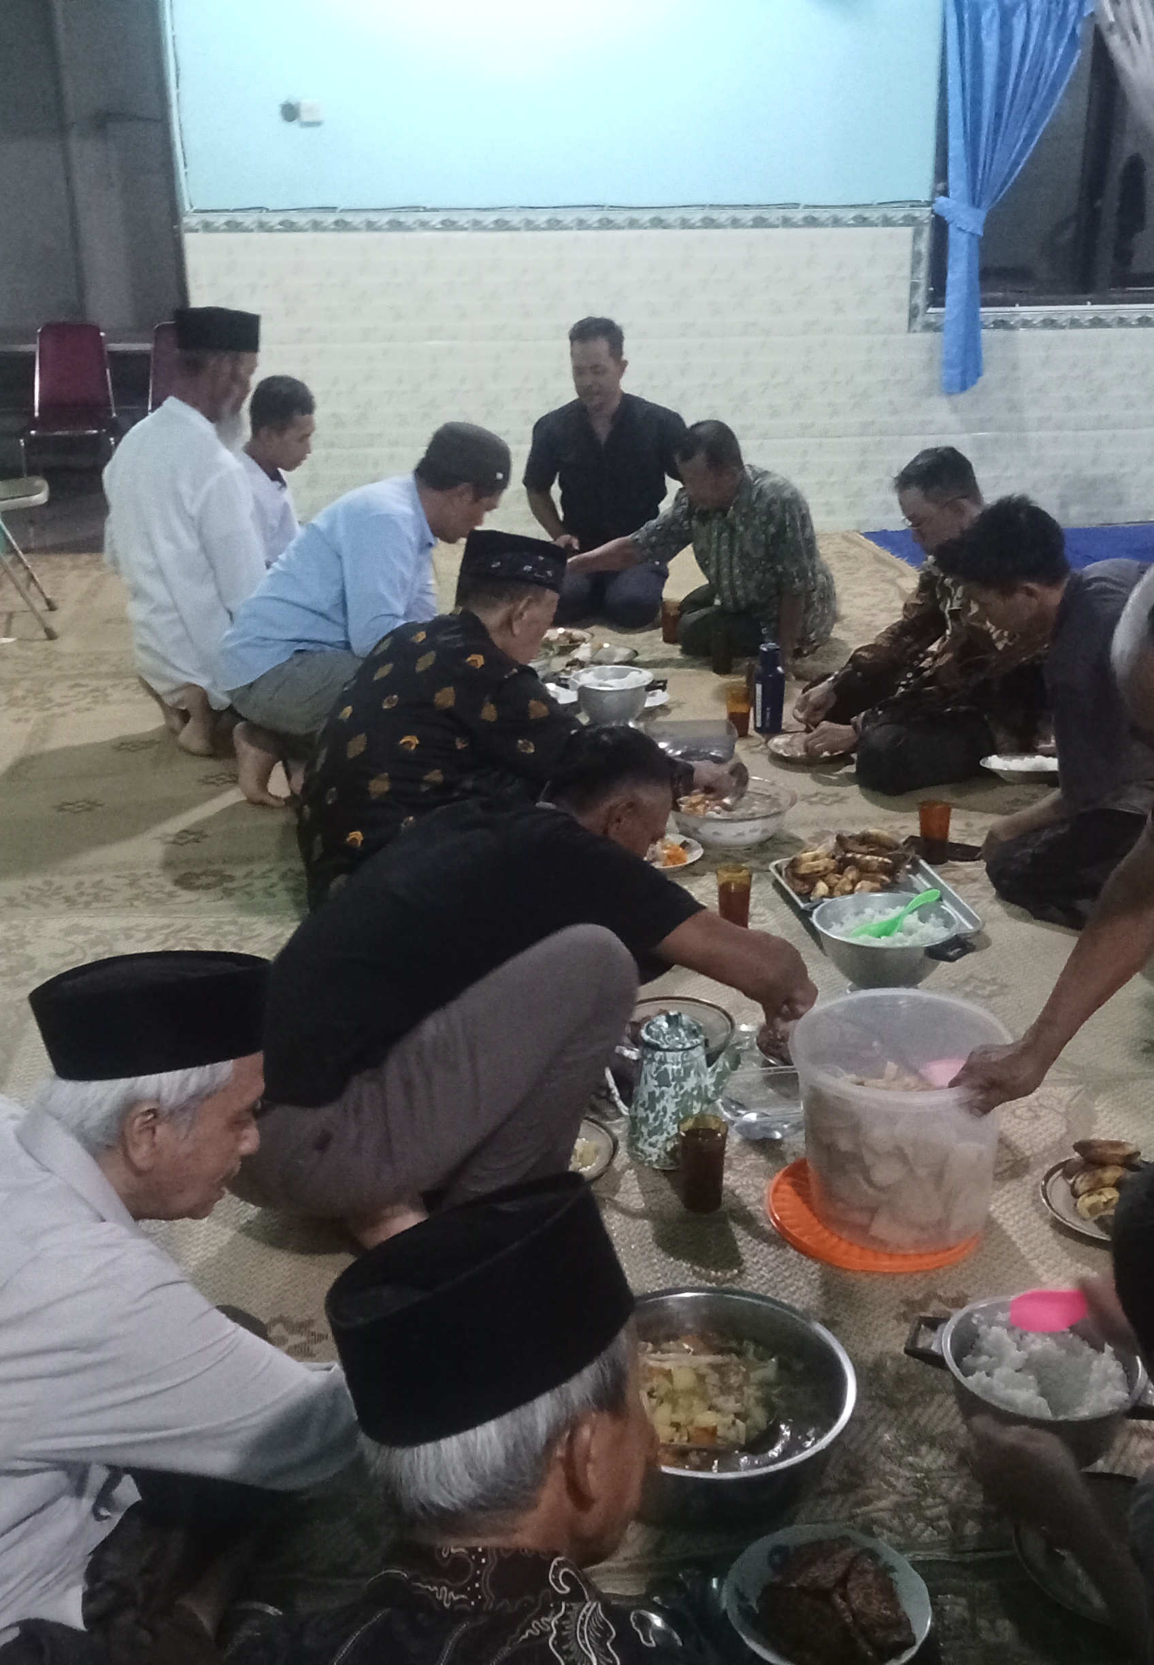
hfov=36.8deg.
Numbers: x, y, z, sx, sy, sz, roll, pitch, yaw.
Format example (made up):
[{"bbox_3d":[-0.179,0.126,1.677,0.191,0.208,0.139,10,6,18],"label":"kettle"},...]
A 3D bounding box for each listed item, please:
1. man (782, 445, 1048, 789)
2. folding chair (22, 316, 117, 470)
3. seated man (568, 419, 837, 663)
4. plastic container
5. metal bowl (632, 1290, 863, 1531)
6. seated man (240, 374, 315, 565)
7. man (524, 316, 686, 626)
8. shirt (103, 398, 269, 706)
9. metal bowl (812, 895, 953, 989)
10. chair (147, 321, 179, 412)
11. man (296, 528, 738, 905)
[{"bbox_3d":[0.850,-0.566,4.269,0.780,0.760,0.620,-12,24,-28],"label":"man"},{"bbox_3d":[-2.263,-1.829,7.744,0.450,0.880,0.530,-3,21,-7],"label":"folding chair"},{"bbox_3d":[0.451,-0.872,5.188,0.616,0.706,0.815,18,28,40],"label":"seated man"},{"bbox_3d":[0.452,0.407,2.420,0.308,0.259,0.308,-3,21,-7],"label":"plastic container"},{"bbox_3d":[0.151,0.657,1.955,0.322,0.110,0.322,0,21,0],"label":"metal bowl"},{"bbox_3d":[-0.763,-0.916,5.119,0.600,0.840,0.550,5,21,15],"label":"seated man"},{"bbox_3d":[0.112,-1.224,5.761,0.570,0.950,0.660,2,21,5],"label":"man"},{"bbox_3d":[-1.007,-0.729,4.541,0.440,0.780,0.500,-18,27,-39],"label":"shirt"},{"bbox_3d":[0.559,0.217,3.136,0.260,0.122,0.260,-1,21,0],"label":"metal bowl"},{"bbox_3d":[-1.847,-2.006,8.357,0.477,0.865,0.537,-3,21,-7],"label":"chair"},{"bbox_3d":[-0.126,-0.271,3.591,0.925,0.726,0.577,-8,22,-18],"label":"man"}]

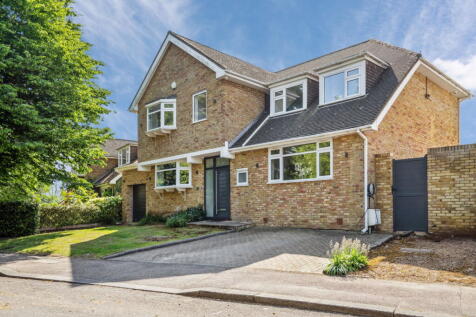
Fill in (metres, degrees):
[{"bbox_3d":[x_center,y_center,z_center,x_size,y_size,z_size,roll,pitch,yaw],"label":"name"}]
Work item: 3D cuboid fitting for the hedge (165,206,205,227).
[{"bbox_3d":[-2.300,2.490,15.900,0.950,0.750,1.900,4,-6,-42],"label":"hedge"}]

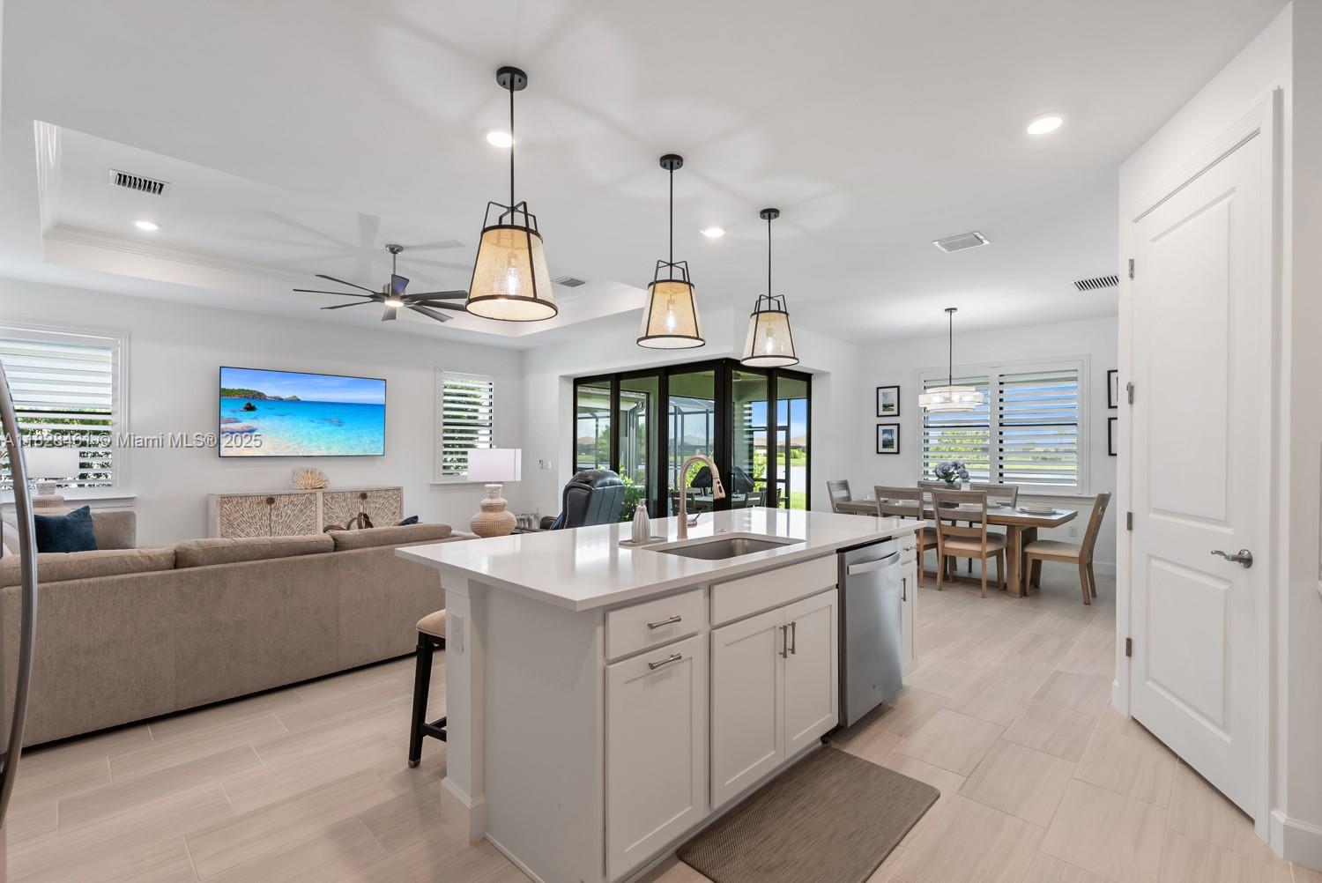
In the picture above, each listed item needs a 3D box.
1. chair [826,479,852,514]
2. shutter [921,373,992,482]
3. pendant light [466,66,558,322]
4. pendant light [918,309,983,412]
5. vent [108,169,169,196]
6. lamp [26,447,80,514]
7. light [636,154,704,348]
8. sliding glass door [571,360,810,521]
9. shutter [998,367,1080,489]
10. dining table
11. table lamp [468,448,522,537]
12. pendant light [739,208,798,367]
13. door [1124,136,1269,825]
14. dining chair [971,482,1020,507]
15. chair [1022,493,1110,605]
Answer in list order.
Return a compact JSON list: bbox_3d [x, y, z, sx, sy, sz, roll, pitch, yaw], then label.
[{"bbox_3d":[2.225,0.909,6.472,0.600,0.950,0.470,0,-1,44],"label":"chair"},{"bbox_3d":[3.718,-0.167,7.433,0.890,1.414,0.060,0,-1,45],"label":"shutter"},{"bbox_3d":[-0.575,-0.963,2.272,0.345,0.918,0.345,0,-1,0],"label":"pendant light"},{"bbox_3d":[2.971,-0.838,6.027,0.660,1.038,0.660,0,-1,44],"label":"pendant light"},{"bbox_3d":[-3.514,-1.733,3.965,0.300,0.025,0.310,0,-1,45],"label":"vent"},{"bbox_3d":[-5.322,0.428,5.100,0.420,0.740,0.420,0,-1,45],"label":"lamp"},{"bbox_3d":[0.054,-0.952,2.934,0.345,0.918,0.345,0,-1,0],"label":"light"},{"bbox_3d":[0.364,0.246,8.015,2.800,2.260,1.850,0,-1,44],"label":"sliding glass door"},{"bbox_3d":[4.343,-0.156,6.812,0.861,1.433,0.060,0,-1,45],"label":"shutter"},{"bbox_3d":[2.862,1.013,5.779,1.920,0.740,0.970,0,-1,44],"label":"dining table"},{"bbox_3d":[-1.339,0.427,4.720,0.420,0.740,0.420,0,-1,45],"label":"table lamp"},{"bbox_3d":[0.675,-0.952,3.651,0.360,0.942,0.360,0,-1,0],"label":"pendant light"},{"bbox_3d":[2.221,0.123,2.478,0.045,2.430,0.885,0,-1,16],"label":"door"},{"bbox_3d":[3.465,0.940,6.243,0.470,0.960,0.580,0,-1,45],"label":"dining chair"},{"bbox_3d":[3.655,0.911,5.261,0.590,0.950,0.470,0,-1,44],"label":"chair"}]

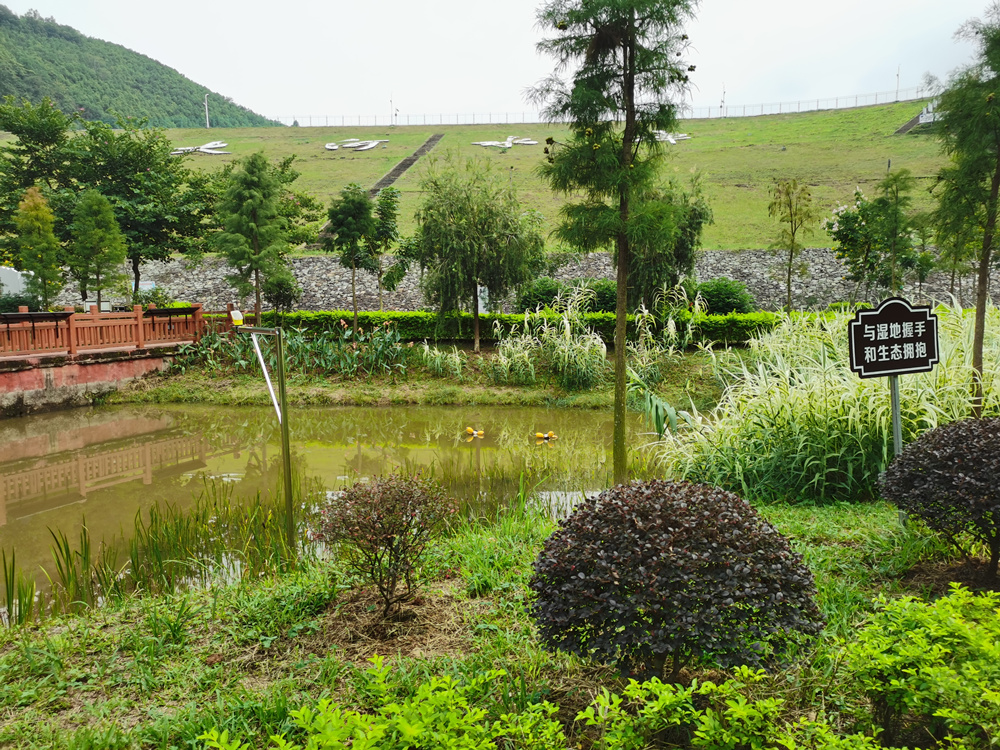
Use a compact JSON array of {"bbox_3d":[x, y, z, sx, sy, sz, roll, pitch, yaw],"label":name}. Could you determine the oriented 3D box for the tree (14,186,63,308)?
[{"bbox_3d":[-13.624,-3.417,23.057,1.417,4.222,1.417,0,6,0],"label":"tree"}]

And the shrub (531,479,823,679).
[{"bbox_3d":[0.689,0.814,3.073,1.150,0.790,1.150,0,6,0],"label":"shrub"}]

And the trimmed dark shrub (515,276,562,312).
[{"bbox_3d":[1.170,-2.120,23.712,1.458,1.734,1.458,0,6,0],"label":"trimmed dark shrub"}]

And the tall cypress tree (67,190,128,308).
[{"bbox_3d":[-11.882,-3.392,23.061,1.712,4.158,1.712,0,6,0],"label":"tall cypress tree"}]

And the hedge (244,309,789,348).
[{"bbox_3d":[0.480,-1.203,19.659,13.198,0.866,0.900,0,6,3],"label":"hedge"}]

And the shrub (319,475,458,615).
[{"bbox_3d":[-0.604,0.910,4.174,0.720,0.740,0.720,0,6,0],"label":"shrub"}]

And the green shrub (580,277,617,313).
[{"bbox_3d":[3.145,-2.109,23.714,1.519,1.698,1.519,0,6,0],"label":"green shrub"}]

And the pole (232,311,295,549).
[{"bbox_3d":[-2.062,0.511,6.814,0.860,2.073,0.140,6,9,43],"label":"pole"}]

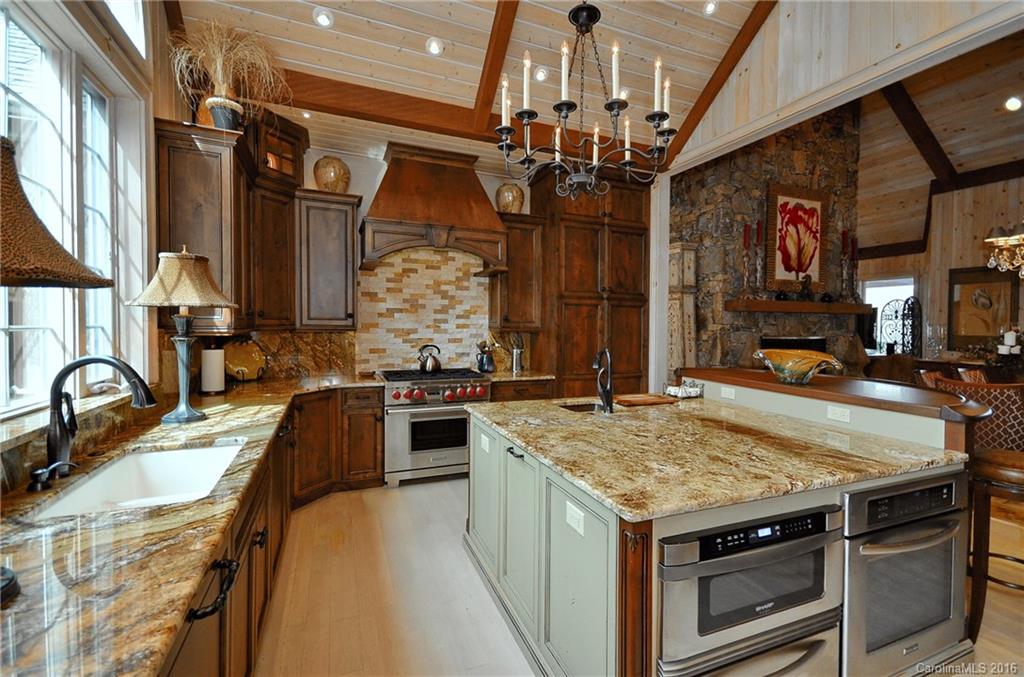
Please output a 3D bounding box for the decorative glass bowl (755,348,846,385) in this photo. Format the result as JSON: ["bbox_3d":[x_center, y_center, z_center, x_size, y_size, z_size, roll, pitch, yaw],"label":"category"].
[{"bbox_3d":[1.740,0.176,2.630,0.310,0.192,0.470,0,2,-21],"label":"decorative glass bowl"}]

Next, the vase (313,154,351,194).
[{"bbox_3d":[-1.627,-1.451,3.834,0.304,0.370,0.304,0,2,-21],"label":"vase"}]

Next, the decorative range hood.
[{"bbox_3d":[-0.736,-1.186,4.054,1.270,1.090,0.550,0,2,-23],"label":"decorative range hood"}]

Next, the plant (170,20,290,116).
[{"bbox_3d":[-1.731,-1.631,2.627,0.600,0.560,0.520,0,2,-23],"label":"plant"}]

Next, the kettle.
[{"bbox_3d":[-0.807,0.198,4.189,0.230,0.270,0.205,0,1,-11],"label":"kettle"}]

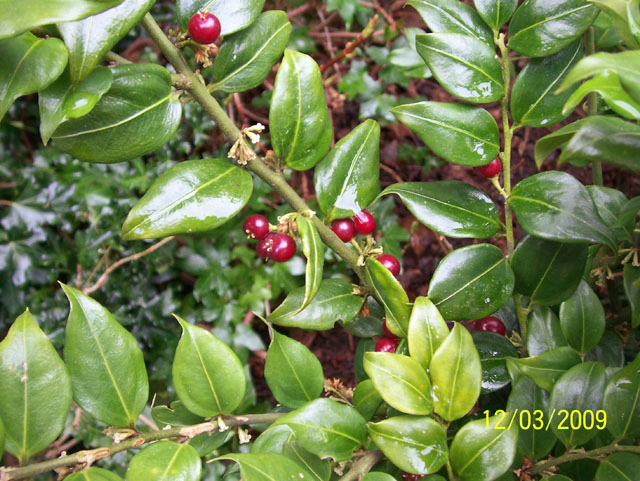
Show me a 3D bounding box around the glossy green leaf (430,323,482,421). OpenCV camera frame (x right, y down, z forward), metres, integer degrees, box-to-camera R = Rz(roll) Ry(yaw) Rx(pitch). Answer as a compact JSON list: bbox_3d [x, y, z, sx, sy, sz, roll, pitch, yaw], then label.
[{"bbox_3d":[0.040,0.039,0.210,0.016,0.006,0.030,8,72,-4],"label":"glossy green leaf"}]

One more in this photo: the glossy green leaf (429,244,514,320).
[{"bbox_3d":[0.057,0.016,0.265,0.037,0.007,0.028,-30,73,-9],"label":"glossy green leaf"}]

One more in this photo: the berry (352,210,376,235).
[{"bbox_3d":[0.017,-0.007,0.270,0.009,0.009,0.009,0,41,0],"label":"berry"}]

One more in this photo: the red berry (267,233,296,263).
[{"bbox_3d":[-0.014,0.003,0.270,0.011,0.011,0.011,0,40,0],"label":"red berry"}]

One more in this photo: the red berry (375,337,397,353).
[{"bbox_3d":[0.029,0.048,0.310,0.010,0.010,0.010,0,40,0],"label":"red berry"}]

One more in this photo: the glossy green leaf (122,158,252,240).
[{"bbox_3d":[-0.051,-0.015,0.270,0.055,0.008,0.026,-33,68,-15],"label":"glossy green leaf"}]

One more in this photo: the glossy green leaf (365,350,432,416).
[{"bbox_3d":[0.024,0.043,0.212,0.028,0.006,0.015,38,76,15],"label":"glossy green leaf"}]

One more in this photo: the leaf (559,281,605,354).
[{"bbox_3d":[0.125,0.037,0.335,0.021,0.007,0.035,1,84,-6],"label":"leaf"}]

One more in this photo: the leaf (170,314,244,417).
[{"bbox_3d":[-0.036,0.038,0.215,0.021,0.006,0.035,-25,67,-15],"label":"leaf"}]

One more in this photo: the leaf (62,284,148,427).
[{"bbox_3d":[-0.066,0.034,0.210,0.022,0.008,0.050,-29,76,-11],"label":"leaf"}]

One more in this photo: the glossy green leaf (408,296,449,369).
[{"bbox_3d":[0.042,0.036,0.275,0.015,0.006,0.029,-5,73,-8],"label":"glossy green leaf"}]

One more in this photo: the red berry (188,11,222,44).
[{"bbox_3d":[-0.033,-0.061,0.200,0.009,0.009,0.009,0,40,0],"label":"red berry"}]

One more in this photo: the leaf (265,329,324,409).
[{"bbox_3d":[-0.012,0.050,0.275,0.021,0.037,0.006,-33,16,-10],"label":"leaf"}]

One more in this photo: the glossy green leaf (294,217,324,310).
[{"bbox_3d":[-0.005,0.008,0.265,0.008,0.014,0.037,11,70,-32],"label":"glossy green leaf"}]

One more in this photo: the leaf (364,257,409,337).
[{"bbox_3d":[0.024,0.020,0.256,0.008,0.015,0.033,2,54,-52],"label":"leaf"}]

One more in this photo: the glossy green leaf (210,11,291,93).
[{"bbox_3d":[-0.024,-0.065,0.246,0.039,0.008,0.021,-43,78,-10],"label":"glossy green leaf"}]

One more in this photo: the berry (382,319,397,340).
[{"bbox_3d":[0.033,0.039,0.315,0.011,0.011,0.011,0,40,0],"label":"berry"}]

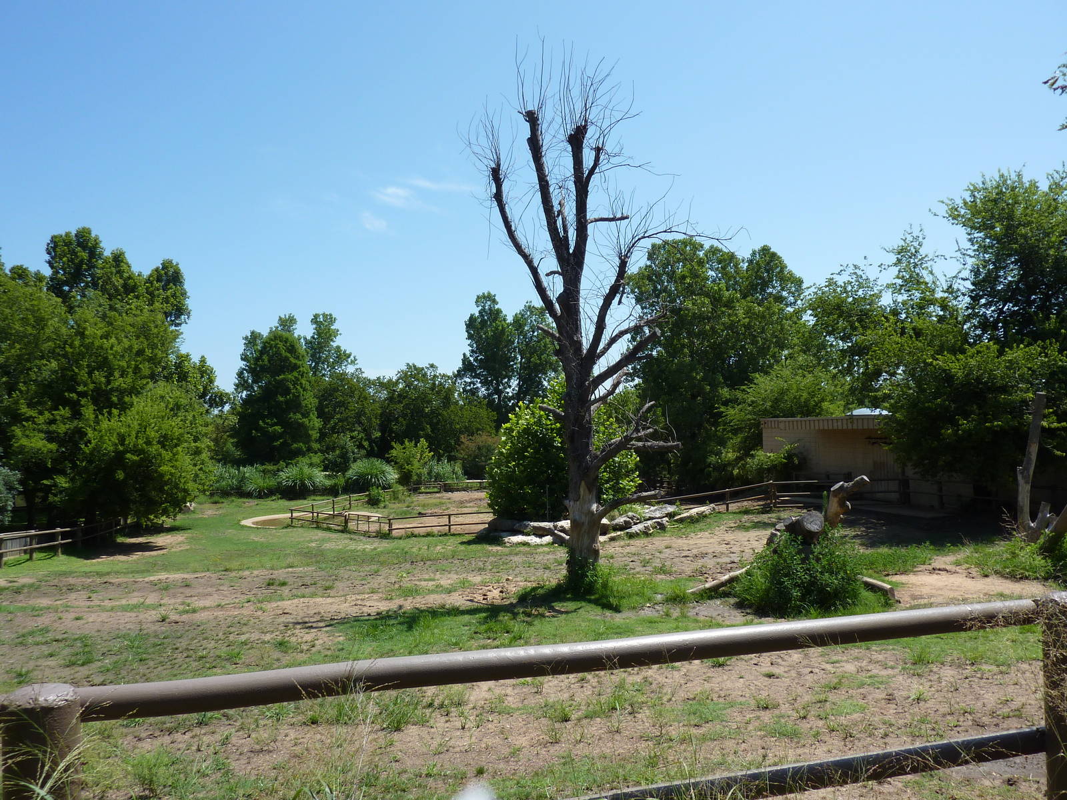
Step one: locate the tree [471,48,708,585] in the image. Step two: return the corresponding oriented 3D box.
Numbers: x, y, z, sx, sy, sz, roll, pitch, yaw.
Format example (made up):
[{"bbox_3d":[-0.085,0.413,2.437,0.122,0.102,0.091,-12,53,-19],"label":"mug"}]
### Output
[{"bbox_3d":[1.331,-2.011,18.500,5.400,12.760,4.590,0,-3,0],"label":"tree"}]

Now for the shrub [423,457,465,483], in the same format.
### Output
[{"bbox_3d":[-7.640,6.069,66.000,3.430,2.330,2.740,0,-3,0],"label":"shrub"}]

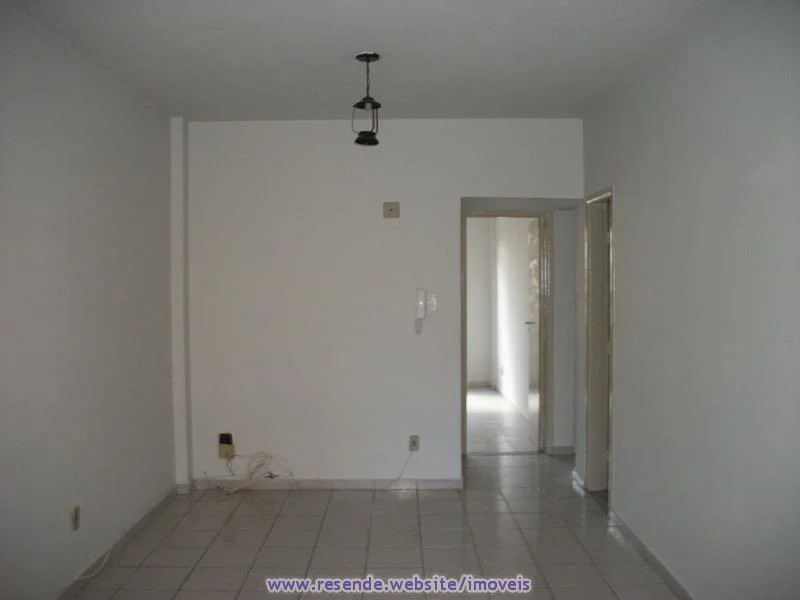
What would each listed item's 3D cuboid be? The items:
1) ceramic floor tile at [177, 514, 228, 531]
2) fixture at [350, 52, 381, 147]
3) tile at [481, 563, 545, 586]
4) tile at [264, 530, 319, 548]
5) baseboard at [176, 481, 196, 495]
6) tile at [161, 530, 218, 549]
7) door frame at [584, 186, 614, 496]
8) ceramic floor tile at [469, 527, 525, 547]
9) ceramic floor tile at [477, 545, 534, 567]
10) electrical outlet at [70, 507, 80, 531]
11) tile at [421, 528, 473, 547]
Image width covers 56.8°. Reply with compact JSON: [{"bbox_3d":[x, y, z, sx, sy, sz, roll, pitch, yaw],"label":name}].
[{"bbox_3d":[-1.241,1.411,4.669,0.300,0.010,0.300,-1,1,0],"label":"ceramic floor tile"},{"bbox_3d":[-0.174,-1.041,3.840,0.150,0.475,0.150,-1,1,0],"label":"fixture"},{"bbox_3d":[0.580,1.414,3.767,0.300,0.010,0.300,-1,1,0],"label":"tile"},{"bbox_3d":[-0.634,1.412,4.368,0.300,0.010,0.300,-1,1,0],"label":"tile"},{"bbox_3d":[-1.579,1.376,5.381,0.104,0.075,0.015,0,1,0],"label":"baseboard"},{"bbox_3d":[-1.275,1.444,4.455,0.307,0.010,0.285,0,2,0],"label":"tile"},{"bbox_3d":[1.395,0.337,4.934,0.150,2.080,0.700,-1,1,0],"label":"door frame"},{"bbox_3d":[0.588,1.426,4.423,0.302,0.010,0.298,0,1,0],"label":"ceramic floor tile"},{"bbox_3d":[0.586,1.425,4.107,0.305,0.008,0.298,0,2,0],"label":"ceramic floor tile"},{"bbox_3d":[-1.583,1.067,3.612,0.014,0.112,0.073,-1,1,0],"label":"electrical outlet"},{"bbox_3d":[0.279,1.418,4.397,0.305,0.008,0.298,0,2,0],"label":"tile"}]

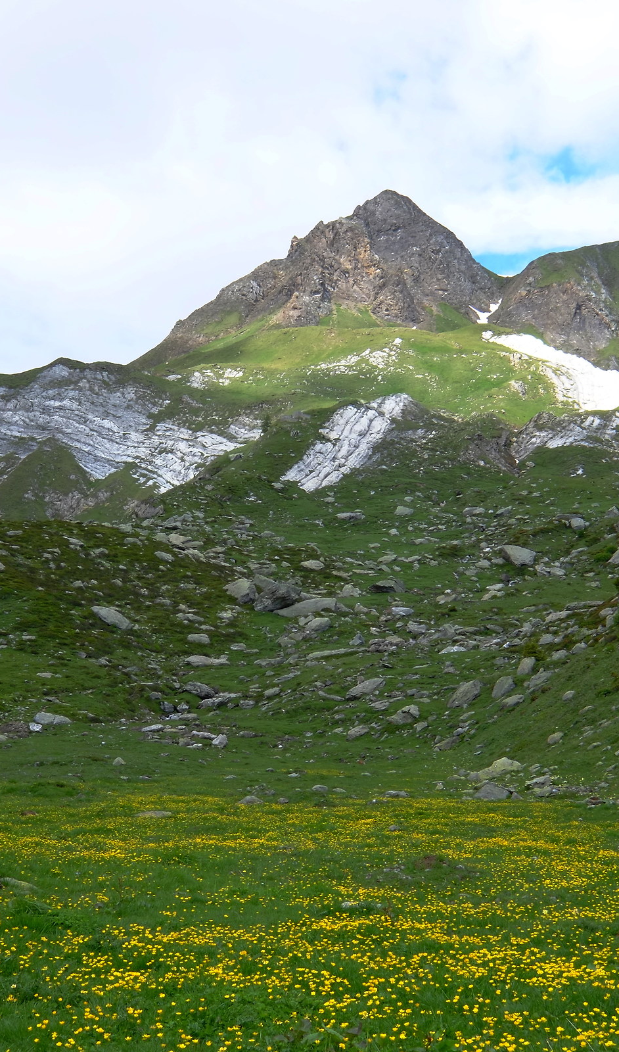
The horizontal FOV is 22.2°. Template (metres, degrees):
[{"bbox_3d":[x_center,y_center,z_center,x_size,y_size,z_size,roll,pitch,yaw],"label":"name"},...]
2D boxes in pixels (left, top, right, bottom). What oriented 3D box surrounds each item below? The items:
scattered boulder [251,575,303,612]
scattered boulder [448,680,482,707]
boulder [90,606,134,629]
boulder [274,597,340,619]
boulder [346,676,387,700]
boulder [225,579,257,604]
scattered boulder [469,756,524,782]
[{"bbox_3d":[-2.510,5.367,126.000,4.135,3.053,3.514,0,-7,-1],"label":"scattered boulder"},{"bbox_3d":[7.709,8.291,78.000,1.706,1.341,1.450,-1,-7,6],"label":"scattered boulder"},{"bbox_3d":[-13.543,6.289,108.000,2.869,1.524,2.152,1,-7,-7],"label":"boulder"},{"bbox_3d":[-0.143,6.341,122.000,5.147,1.540,3.603,0,-7,0],"label":"boulder"},{"bbox_3d":[2.845,8.221,80.000,1.861,1.069,1.500,2,-7,0],"label":"boulder"},{"bbox_3d":[-5.507,5.261,127.000,2.838,1.985,2.554,0,-7,-2],"label":"boulder"},{"bbox_3d":[6.771,8.775,57.000,1.781,0.802,1.437,2,-7,0],"label":"scattered boulder"}]

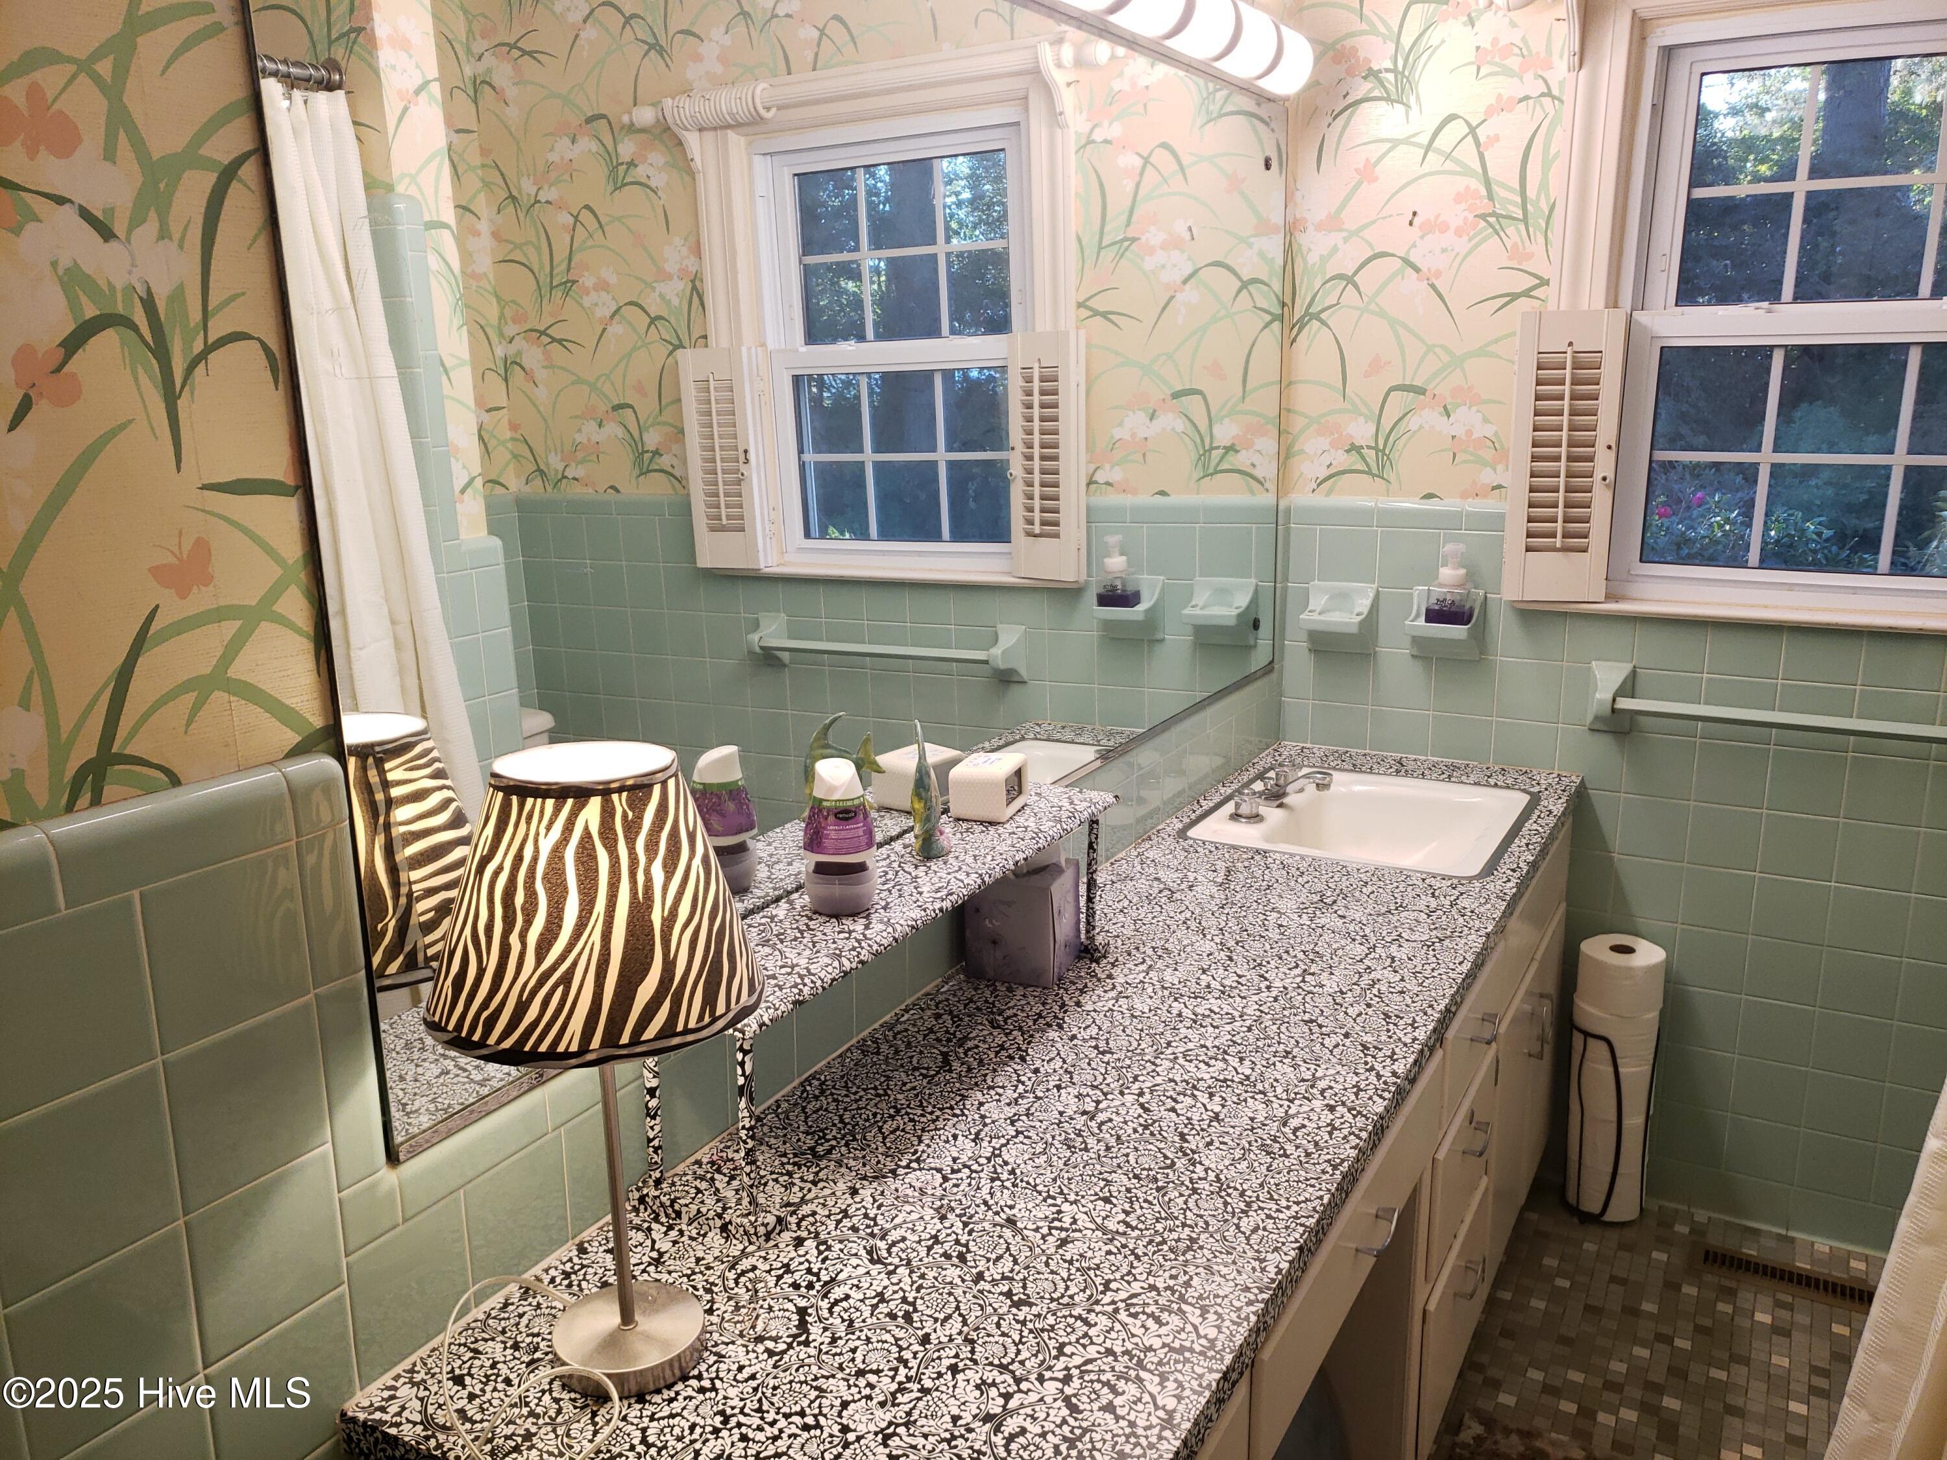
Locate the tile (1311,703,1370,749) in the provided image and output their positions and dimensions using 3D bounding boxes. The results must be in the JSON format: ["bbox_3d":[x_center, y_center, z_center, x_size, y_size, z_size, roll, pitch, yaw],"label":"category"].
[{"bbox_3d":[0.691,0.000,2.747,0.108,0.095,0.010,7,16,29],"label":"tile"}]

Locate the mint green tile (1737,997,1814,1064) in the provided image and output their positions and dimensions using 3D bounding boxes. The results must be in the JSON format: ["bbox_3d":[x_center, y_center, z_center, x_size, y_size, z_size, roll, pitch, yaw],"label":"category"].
[{"bbox_3d":[1.374,0.517,2.501,0.109,0.109,0.010,7,15,28],"label":"mint green tile"}]

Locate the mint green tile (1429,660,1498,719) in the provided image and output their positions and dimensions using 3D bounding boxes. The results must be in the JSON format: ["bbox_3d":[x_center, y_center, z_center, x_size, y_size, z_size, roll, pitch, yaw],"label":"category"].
[{"bbox_3d":[0.889,-0.079,2.651,0.109,0.109,0.010,7,15,28],"label":"mint green tile"}]

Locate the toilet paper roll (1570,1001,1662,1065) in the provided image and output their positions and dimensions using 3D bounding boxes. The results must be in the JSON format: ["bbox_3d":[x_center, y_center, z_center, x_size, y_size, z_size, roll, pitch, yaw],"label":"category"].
[{"bbox_3d":[1.112,0.519,2.533,0.134,0.098,0.134,7,16,29],"label":"toilet paper roll"}]

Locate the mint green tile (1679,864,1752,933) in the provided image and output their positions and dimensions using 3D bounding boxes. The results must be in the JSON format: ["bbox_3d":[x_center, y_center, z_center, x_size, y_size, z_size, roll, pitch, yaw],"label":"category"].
[{"bbox_3d":[1.265,0.288,2.483,0.108,0.108,0.010,7,15,29],"label":"mint green tile"}]

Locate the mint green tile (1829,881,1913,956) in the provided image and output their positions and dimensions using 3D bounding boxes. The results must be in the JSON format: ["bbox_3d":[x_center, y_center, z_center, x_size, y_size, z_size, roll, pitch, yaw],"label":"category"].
[{"bbox_3d":[1.470,0.312,2.400,0.109,0.109,0.010,7,15,28],"label":"mint green tile"}]

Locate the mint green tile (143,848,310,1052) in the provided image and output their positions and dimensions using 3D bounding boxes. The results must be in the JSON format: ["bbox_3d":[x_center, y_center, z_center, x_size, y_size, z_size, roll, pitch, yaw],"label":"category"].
[{"bbox_3d":[-0.467,0.134,0.912,0.010,0.103,0.104,7,15,28],"label":"mint green tile"}]

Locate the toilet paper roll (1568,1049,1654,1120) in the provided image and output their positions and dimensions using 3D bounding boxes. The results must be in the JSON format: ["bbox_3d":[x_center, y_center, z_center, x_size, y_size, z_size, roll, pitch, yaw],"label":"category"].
[{"bbox_3d":[1.130,0.618,2.575,0.112,0.103,0.112,7,15,28],"label":"toilet paper roll"}]

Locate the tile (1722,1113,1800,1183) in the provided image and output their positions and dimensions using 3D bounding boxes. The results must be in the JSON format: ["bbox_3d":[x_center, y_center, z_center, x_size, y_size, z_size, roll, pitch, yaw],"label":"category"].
[{"bbox_3d":[1.368,0.725,2.533,0.108,0.108,0.010,7,16,29],"label":"tile"}]

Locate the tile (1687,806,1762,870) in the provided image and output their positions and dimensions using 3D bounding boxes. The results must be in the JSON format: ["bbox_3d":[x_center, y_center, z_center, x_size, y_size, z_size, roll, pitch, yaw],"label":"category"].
[{"bbox_3d":[1.282,0.183,2.495,0.109,0.109,0.010,7,15,28],"label":"tile"}]

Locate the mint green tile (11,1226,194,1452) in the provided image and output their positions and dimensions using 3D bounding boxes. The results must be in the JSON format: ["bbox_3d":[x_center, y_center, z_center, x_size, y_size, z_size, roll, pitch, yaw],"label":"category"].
[{"bbox_3d":[-0.509,0.359,0.858,0.010,0.104,0.104,7,15,28],"label":"mint green tile"}]

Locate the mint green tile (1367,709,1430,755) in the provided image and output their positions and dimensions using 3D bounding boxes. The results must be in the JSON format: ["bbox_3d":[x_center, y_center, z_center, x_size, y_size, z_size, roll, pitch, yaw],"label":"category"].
[{"bbox_3d":[0.792,0.009,2.725,0.109,0.090,0.010,7,15,28],"label":"mint green tile"}]

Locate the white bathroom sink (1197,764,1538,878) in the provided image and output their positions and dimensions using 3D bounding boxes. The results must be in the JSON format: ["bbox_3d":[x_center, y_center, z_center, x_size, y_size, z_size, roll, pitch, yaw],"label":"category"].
[{"bbox_3d":[0.626,0.209,2.360,0.435,0.160,0.455,7,16,29],"label":"white bathroom sink"}]

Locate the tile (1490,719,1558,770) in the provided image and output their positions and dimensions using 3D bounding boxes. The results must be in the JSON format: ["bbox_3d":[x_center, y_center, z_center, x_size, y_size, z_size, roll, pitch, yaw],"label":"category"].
[{"bbox_3d":[0.977,0.041,2.592,0.108,0.108,0.010,7,15,29],"label":"tile"}]

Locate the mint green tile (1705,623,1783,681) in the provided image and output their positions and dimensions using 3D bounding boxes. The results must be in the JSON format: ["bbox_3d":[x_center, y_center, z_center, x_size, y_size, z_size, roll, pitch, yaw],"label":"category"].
[{"bbox_3d":[1.262,-0.136,2.386,0.108,0.099,0.010,7,15,29],"label":"mint green tile"}]

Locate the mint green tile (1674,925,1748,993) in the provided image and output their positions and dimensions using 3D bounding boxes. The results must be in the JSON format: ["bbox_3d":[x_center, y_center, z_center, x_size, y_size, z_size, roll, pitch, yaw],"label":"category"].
[{"bbox_3d":[1.266,0.395,2.508,0.108,0.108,0.010,7,15,29],"label":"mint green tile"}]

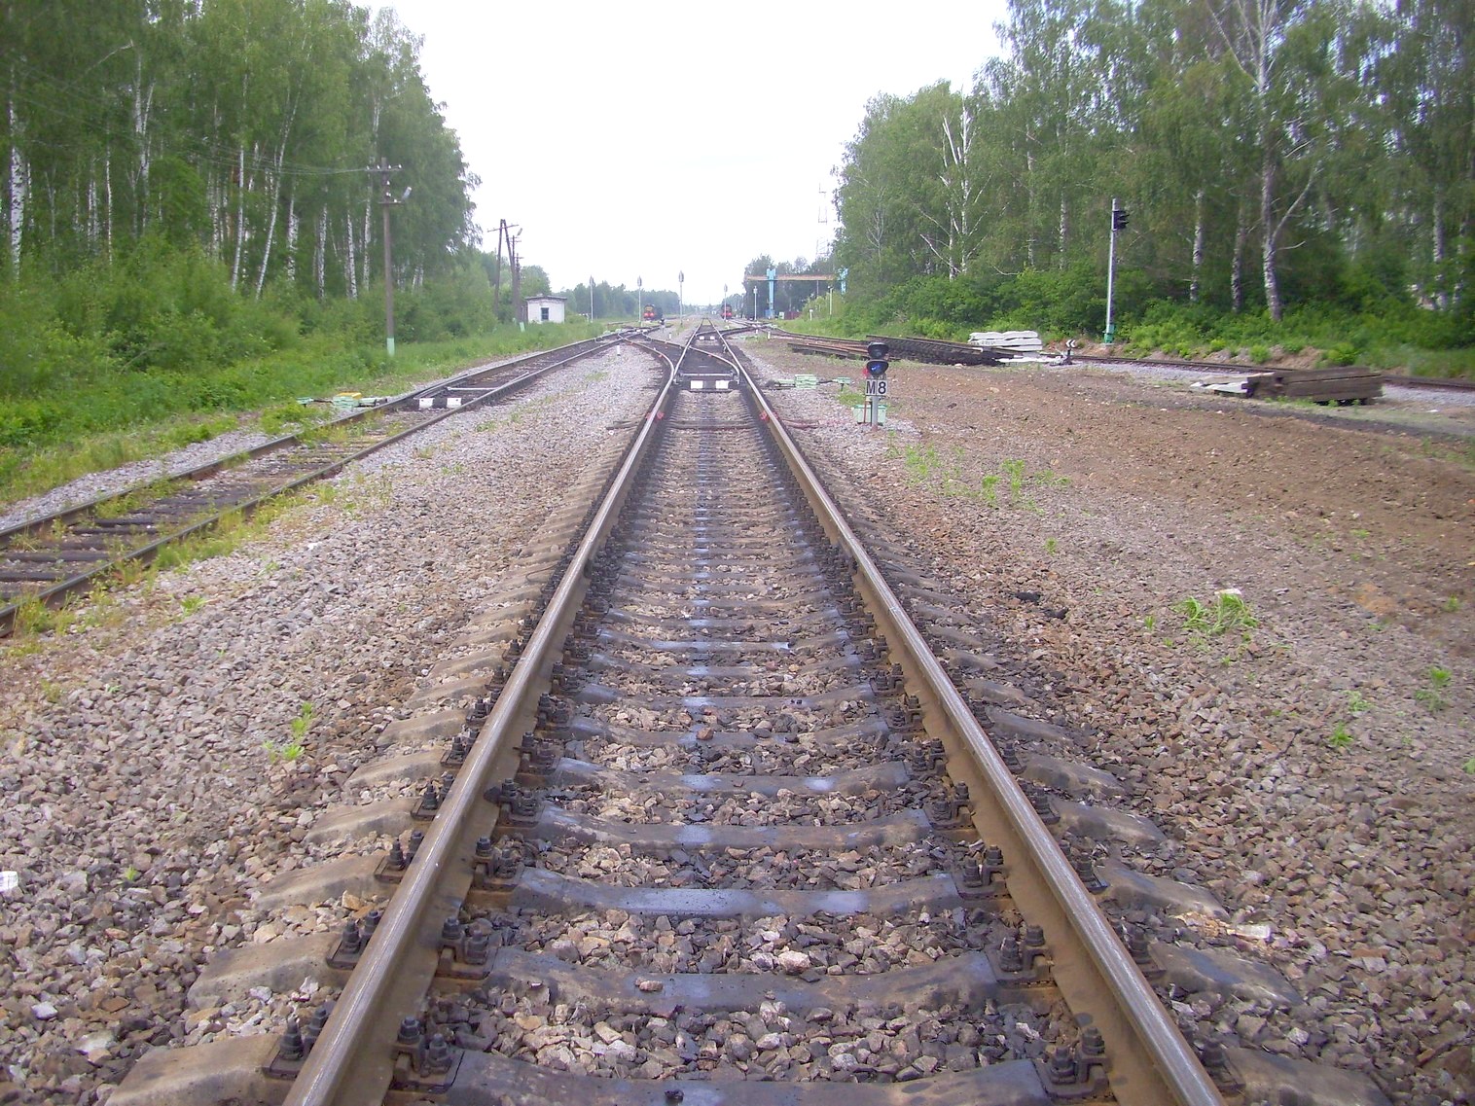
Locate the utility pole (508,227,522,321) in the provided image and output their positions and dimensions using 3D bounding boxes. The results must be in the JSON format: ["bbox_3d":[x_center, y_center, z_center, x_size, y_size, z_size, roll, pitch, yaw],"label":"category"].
[{"bbox_3d":[-17.495,-21.803,113.964,1.400,7.440,0.450,1,10,5],"label":"utility pole"}]

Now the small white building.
[{"bbox_3d":[-18.882,-23.970,143.005,4.100,2.930,3.800,-1,10,-5],"label":"small white building"}]

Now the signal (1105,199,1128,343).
[{"bbox_3d":[14.648,-10.842,55.978,0.650,5.470,0.450,7,12,37],"label":"signal"}]

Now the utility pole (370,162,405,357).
[{"bbox_3d":[-14.229,-11.859,58.850,1.450,7.740,0.400,1,10,5],"label":"utility pole"}]

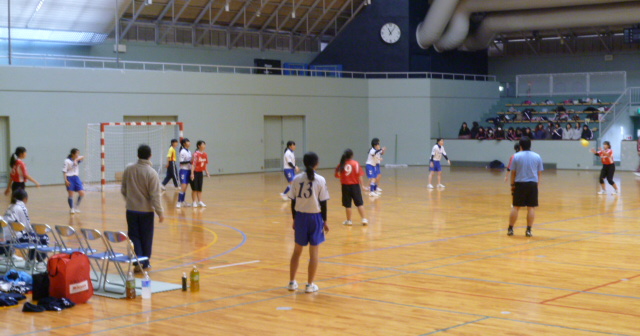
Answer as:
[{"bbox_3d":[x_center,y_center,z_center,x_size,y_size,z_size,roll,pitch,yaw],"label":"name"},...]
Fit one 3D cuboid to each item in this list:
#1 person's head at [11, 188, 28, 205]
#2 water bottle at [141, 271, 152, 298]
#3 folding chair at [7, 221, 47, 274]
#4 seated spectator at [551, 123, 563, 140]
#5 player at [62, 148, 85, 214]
[{"bbox_3d":[-4.218,0.404,14.800,0.220,0.235,0.180,-3,4,-42],"label":"person's head"},{"bbox_3d":[-2.047,1.380,12.440,0.100,0.313,0.100,-1,3,0],"label":"water bottle"},{"bbox_3d":[-3.918,1.071,14.145,0.460,0.755,0.470,2,3,42],"label":"folding chair"},{"bbox_3d":[9.622,-1.197,42.875,0.480,1.260,0.700,2,3,42],"label":"seated spectator"},{"bbox_3d":[-5.685,0.268,24.267,0.420,1.500,0.460,1,3,38],"label":"player"}]

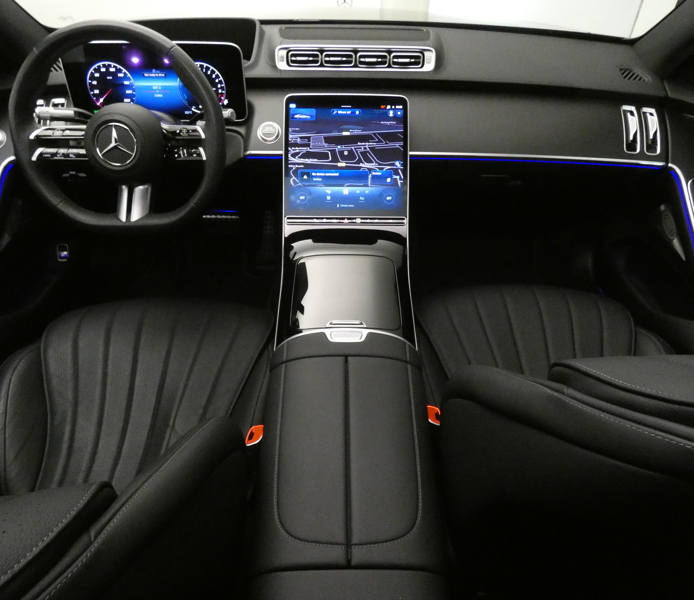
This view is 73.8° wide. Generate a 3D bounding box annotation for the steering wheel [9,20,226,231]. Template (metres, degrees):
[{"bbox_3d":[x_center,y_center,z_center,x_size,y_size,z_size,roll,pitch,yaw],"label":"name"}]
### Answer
[{"bbox_3d":[-0.395,-0.298,0.816,0.370,0.340,0.090,1,13,0],"label":"steering wheel"}]

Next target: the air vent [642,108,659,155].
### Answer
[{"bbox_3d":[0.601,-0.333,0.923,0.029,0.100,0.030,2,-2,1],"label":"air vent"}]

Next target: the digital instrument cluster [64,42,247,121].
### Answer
[{"bbox_3d":[-0.393,-0.453,0.962,0.370,0.148,0.035,1,17,0],"label":"digital instrument cluster"}]

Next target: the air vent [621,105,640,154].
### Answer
[{"bbox_3d":[0.639,-0.380,1.050,0.037,0.104,0.030,0,-4,7],"label":"air vent"}]

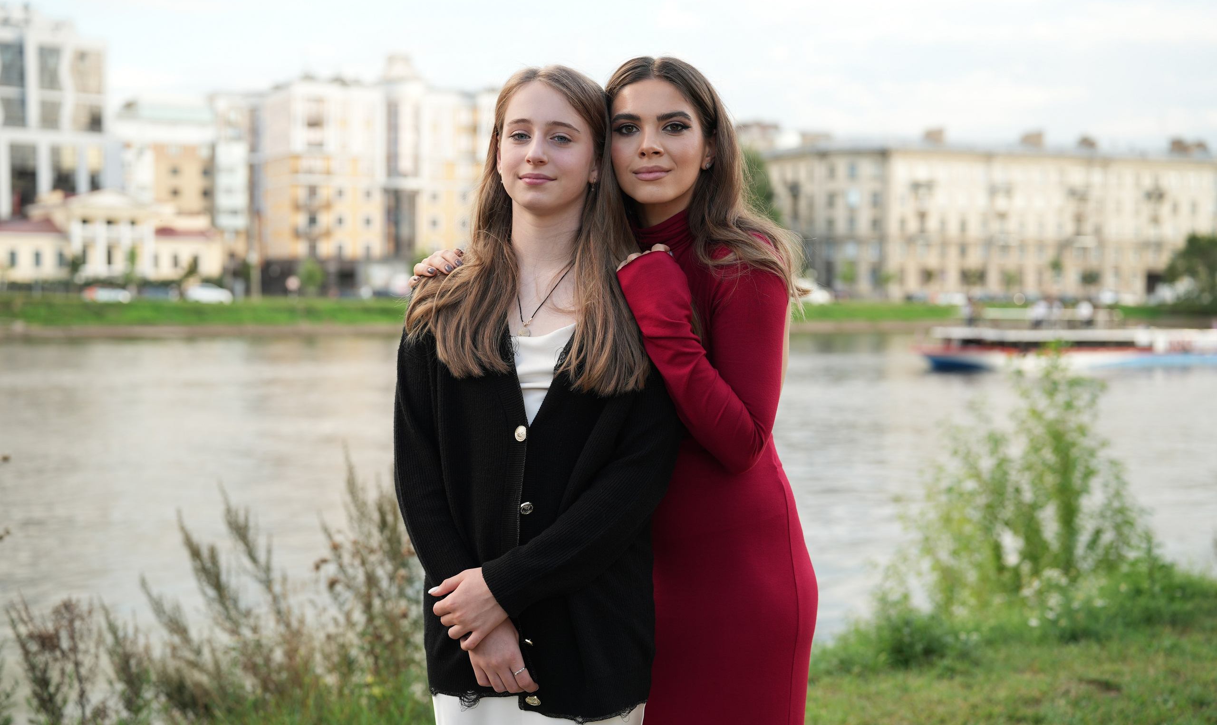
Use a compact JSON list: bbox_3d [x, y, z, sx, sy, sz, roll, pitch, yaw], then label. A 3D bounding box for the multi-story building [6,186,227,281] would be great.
[{"bbox_3d":[-56.230,-13.470,187.080,23.500,10.840,12.000,-1,3,-30],"label":"multi-story building"}]

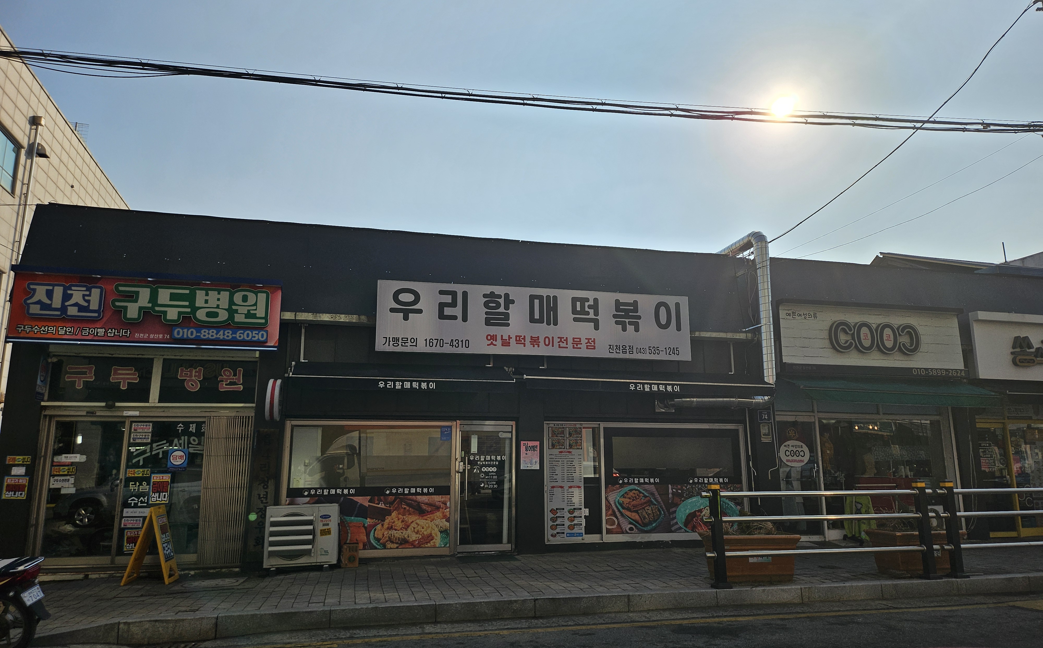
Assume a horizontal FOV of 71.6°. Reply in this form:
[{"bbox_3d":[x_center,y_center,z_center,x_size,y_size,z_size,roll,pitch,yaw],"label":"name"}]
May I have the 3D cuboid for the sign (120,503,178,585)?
[{"bbox_3d":[-4.401,2.639,8.684,0.490,0.867,0.540,2,-11,-11],"label":"sign"}]

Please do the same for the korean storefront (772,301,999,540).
[{"bbox_3d":[6.222,1.697,12.410,3.900,4.000,1.100,3,-11,-14],"label":"korean storefront"}]

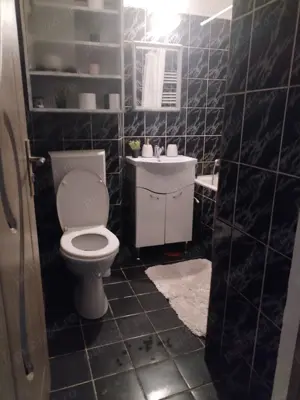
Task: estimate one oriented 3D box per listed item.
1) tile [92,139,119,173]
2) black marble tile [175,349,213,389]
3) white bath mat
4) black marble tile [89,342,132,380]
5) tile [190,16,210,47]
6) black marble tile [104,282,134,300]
[{"bbox_3d":[-0.333,-0.328,2.278,0.200,0.252,0.010,-5,16,-20],"label":"tile"},{"bbox_3d":[0.234,0.841,1.496,0.185,0.010,0.200,-5,16,-20],"label":"black marble tile"},{"bbox_3d":[0.388,0.642,2.166,0.600,0.025,0.850,-5,16,-20],"label":"white bath mat"},{"bbox_3d":[-0.206,0.821,1.544,0.200,0.010,0.200,-5,16,-20],"label":"black marble tile"},{"bbox_3d":[0.440,-1.481,2.650,0.200,0.252,0.010,-5,16,-20],"label":"tile"},{"bbox_3d":[-0.225,0.653,2.155,0.200,0.010,0.200,-5,16,-20],"label":"black marble tile"}]

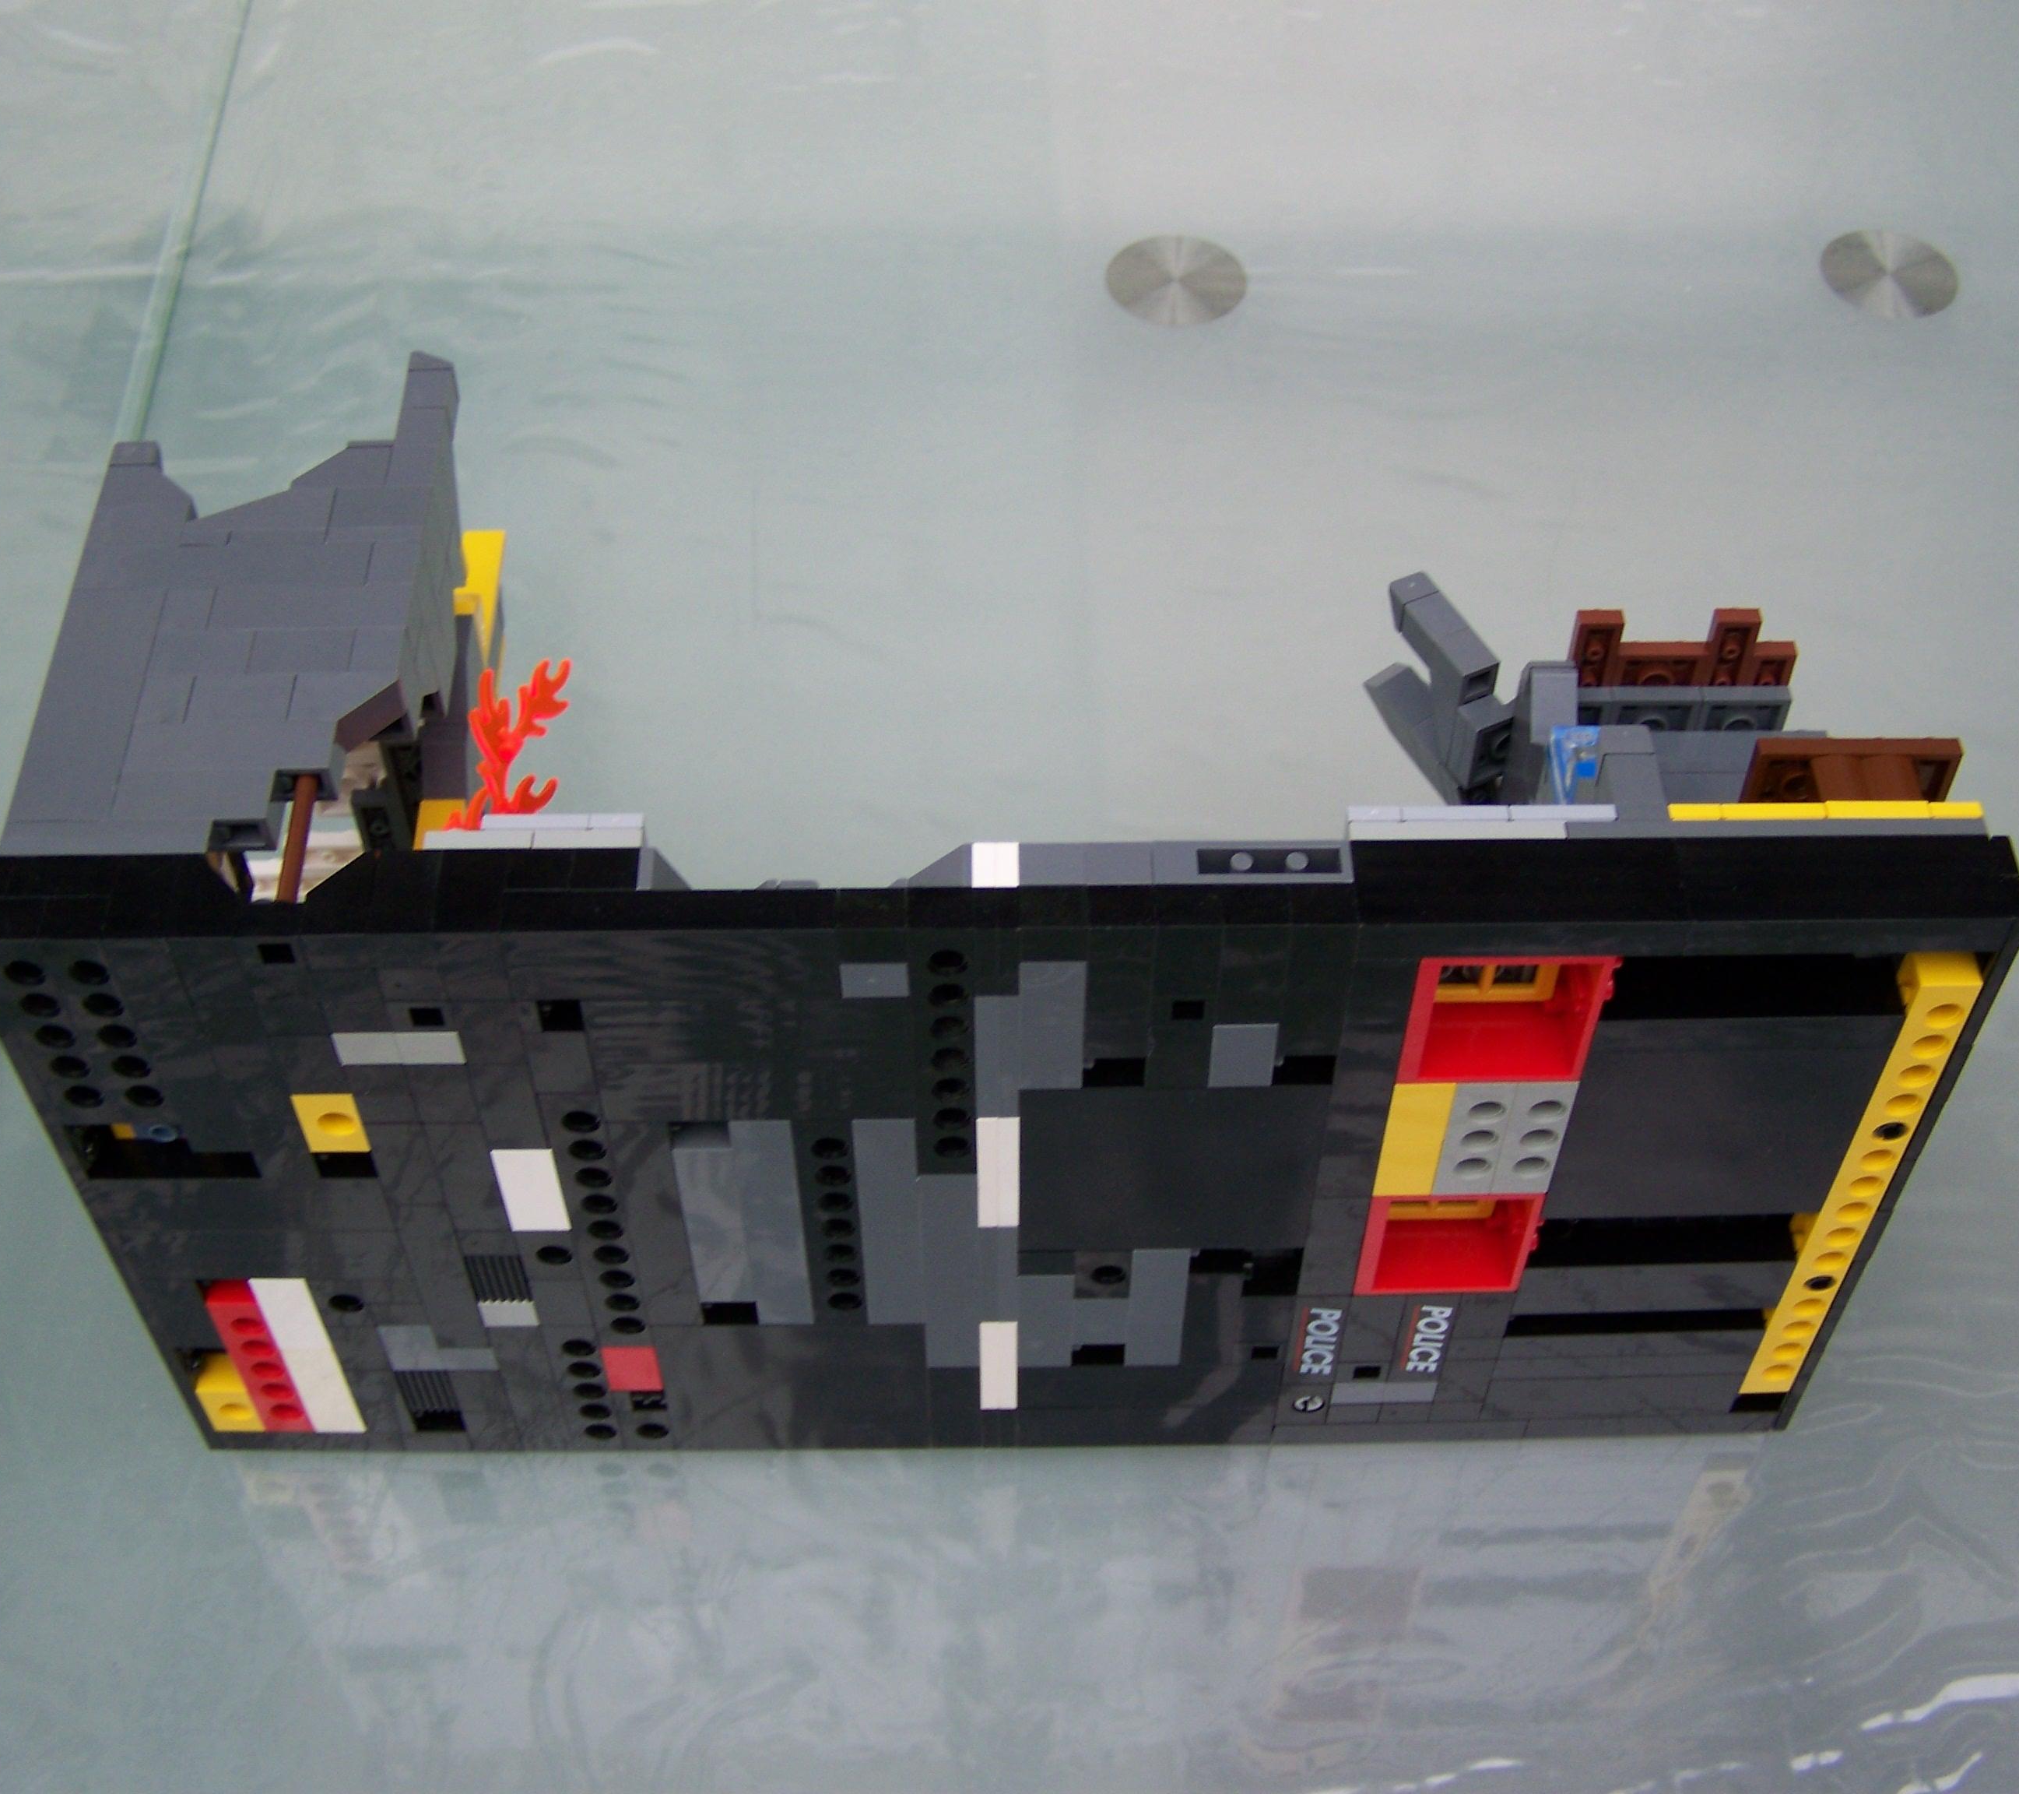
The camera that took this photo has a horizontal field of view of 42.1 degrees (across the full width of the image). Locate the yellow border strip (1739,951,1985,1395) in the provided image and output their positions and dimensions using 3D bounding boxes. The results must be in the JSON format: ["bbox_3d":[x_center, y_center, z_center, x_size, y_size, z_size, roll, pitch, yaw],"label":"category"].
[{"bbox_3d":[0.143,0.051,0.448,0.010,0.128,0.008,-1,51,0],"label":"yellow border strip"}]

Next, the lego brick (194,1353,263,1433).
[{"bbox_3d":[-0.147,0.094,0.496,0.010,0.016,0.008,-1,51,0],"label":"lego brick"}]

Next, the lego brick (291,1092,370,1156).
[{"bbox_3d":[-0.105,0.032,0.408,0.010,0.016,0.008,-1,51,-1],"label":"lego brick"}]

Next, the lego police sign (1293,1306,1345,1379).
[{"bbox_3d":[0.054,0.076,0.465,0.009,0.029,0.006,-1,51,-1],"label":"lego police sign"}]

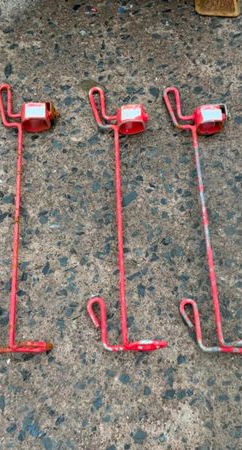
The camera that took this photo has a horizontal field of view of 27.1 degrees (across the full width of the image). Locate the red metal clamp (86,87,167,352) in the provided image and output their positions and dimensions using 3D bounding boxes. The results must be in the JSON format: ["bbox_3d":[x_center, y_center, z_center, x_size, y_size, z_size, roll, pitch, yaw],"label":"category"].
[{"bbox_3d":[0.001,-0.053,1.190,0.167,0.068,0.692,-2,66,-1],"label":"red metal clamp"}]

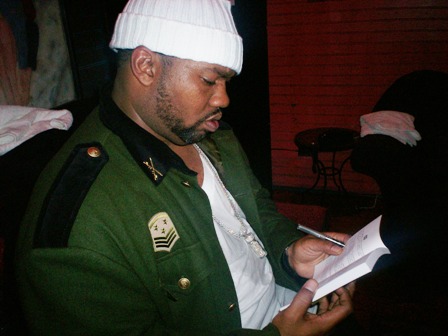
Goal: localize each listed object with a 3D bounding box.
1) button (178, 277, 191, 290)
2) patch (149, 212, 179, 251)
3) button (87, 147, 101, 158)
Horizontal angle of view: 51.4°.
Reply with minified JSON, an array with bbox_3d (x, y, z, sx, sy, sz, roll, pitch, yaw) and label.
[{"bbox_3d":[-0.061,0.180,0.725,0.020,0.020,0.008,-25,5,-29],"label":"button"},{"bbox_3d":[-0.091,0.098,0.710,0.050,0.064,0.005,-27,12,-40],"label":"patch"},{"bbox_3d":[-0.198,-0.024,0.710,0.020,0.008,0.020,19,34,-12],"label":"button"}]

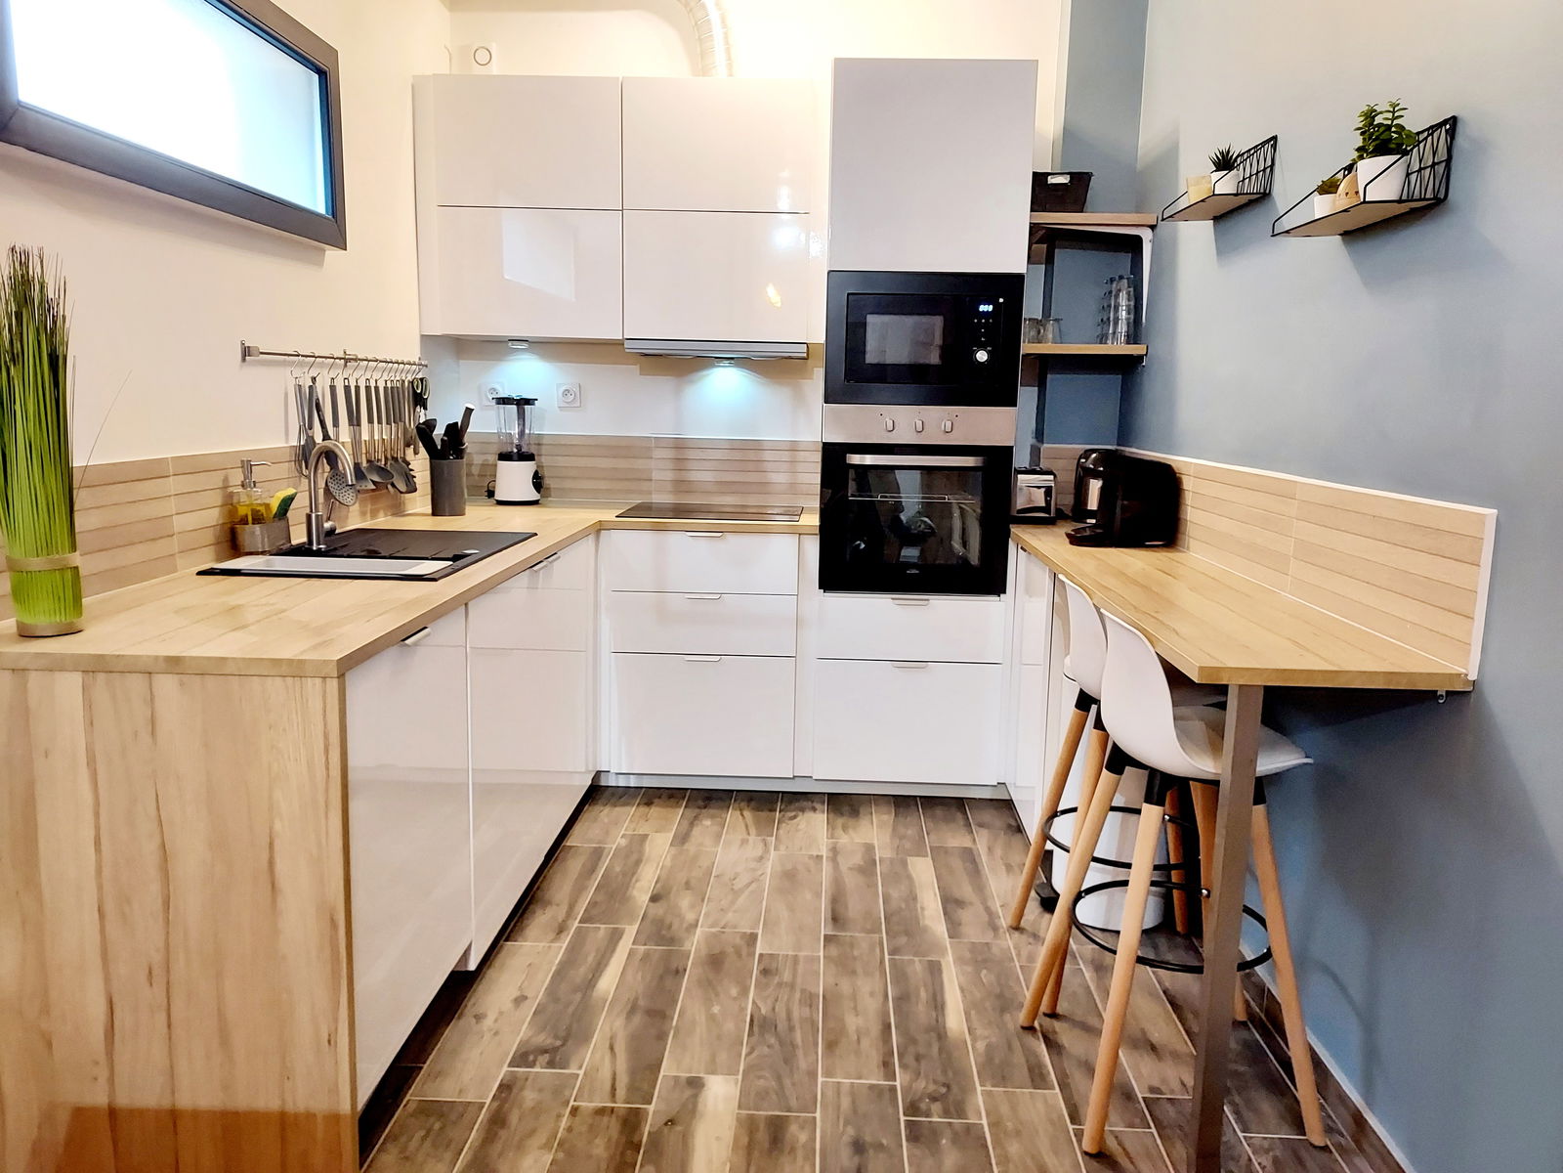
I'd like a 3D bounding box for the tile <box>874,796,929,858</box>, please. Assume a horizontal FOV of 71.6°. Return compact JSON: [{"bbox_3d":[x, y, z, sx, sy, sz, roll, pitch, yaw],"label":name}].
[{"bbox_3d":[0.369,0.750,3.410,0.153,0.010,0.540,2,9,2],"label":"tile"}]

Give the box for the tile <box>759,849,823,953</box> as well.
[{"bbox_3d":[0.035,0.833,2.874,0.151,0.010,0.587,2,10,3],"label":"tile"}]

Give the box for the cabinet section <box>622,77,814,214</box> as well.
[{"bbox_3d":[-0.193,-1.419,3.608,0.605,0.400,0.380,2,9,2],"label":"cabinet section"}]

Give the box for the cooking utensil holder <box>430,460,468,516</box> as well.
[{"bbox_3d":[-1.061,-0.319,3.455,0.105,0.180,0.105,2,9,2],"label":"cooking utensil holder"}]

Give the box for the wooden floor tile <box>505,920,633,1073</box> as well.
[{"bbox_3d":[-0.445,0.890,2.384,0.142,0.010,0.603,2,9,2],"label":"wooden floor tile"}]

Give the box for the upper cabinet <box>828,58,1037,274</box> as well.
[{"bbox_3d":[0.460,-1.298,3.538,0.599,0.607,0.600,2,9,2],"label":"upper cabinet"}]

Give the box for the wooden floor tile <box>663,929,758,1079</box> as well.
[{"bbox_3d":[-0.142,0.909,2.400,0.151,0.010,0.587,2,10,3],"label":"wooden floor tile"}]

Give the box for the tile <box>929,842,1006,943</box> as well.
[{"bbox_3d":[0.501,0.830,2.958,0.151,0.010,0.587,2,10,3],"label":"tile"}]

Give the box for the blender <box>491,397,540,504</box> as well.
[{"bbox_3d":[-0.923,-0.475,3.795,0.160,0.372,0.155,1,9,-1],"label":"blender"}]

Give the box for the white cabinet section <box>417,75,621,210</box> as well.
[{"bbox_3d":[-0.810,-1.437,3.630,0.630,0.400,0.380,2,9,2],"label":"white cabinet section"}]

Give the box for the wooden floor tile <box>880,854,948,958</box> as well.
[{"bbox_3d":[0.339,0.838,2.845,0.149,0.018,0.587,2,9,3],"label":"wooden floor tile"}]

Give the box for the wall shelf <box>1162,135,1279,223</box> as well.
[{"bbox_3d":[1.046,-0.974,2.608,0.130,0.126,0.358,2,10,2],"label":"wall shelf"}]

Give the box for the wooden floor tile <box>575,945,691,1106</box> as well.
[{"bbox_3d":[-0.296,0.916,2.286,0.149,0.018,0.587,2,9,3],"label":"wooden floor tile"}]

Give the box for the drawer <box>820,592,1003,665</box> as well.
[{"bbox_3d":[0.419,0.108,3.646,0.597,0.200,0.440,1,9,2],"label":"drawer"}]

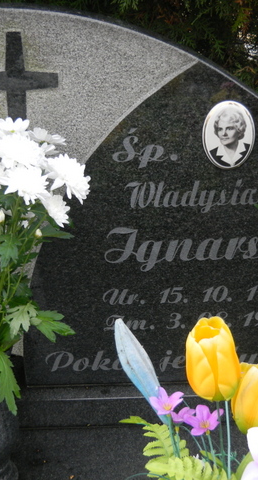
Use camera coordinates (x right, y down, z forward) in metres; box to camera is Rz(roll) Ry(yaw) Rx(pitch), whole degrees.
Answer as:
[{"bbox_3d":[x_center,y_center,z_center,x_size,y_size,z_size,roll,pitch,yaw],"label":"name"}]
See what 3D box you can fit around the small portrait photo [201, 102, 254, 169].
[{"bbox_3d":[0.169,-0.178,1.721,0.090,0.120,0.012,-1,23,-2],"label":"small portrait photo"}]

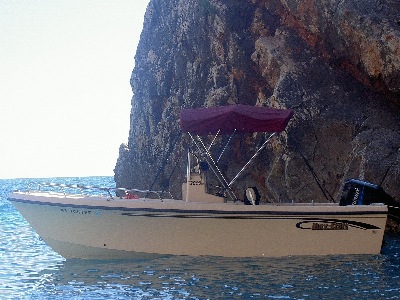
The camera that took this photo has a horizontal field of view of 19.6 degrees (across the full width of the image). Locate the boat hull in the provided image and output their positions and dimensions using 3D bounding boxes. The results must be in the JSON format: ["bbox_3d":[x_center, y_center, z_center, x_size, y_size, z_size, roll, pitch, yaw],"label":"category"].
[{"bbox_3d":[-0.097,1.249,18.567,5.980,1.288,2.350,-2,-1,3],"label":"boat hull"}]

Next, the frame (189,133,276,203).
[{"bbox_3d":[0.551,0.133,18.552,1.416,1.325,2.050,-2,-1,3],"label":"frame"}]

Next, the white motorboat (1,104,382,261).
[{"bbox_3d":[0.011,0.638,18.573,6.230,2.703,2.350,-2,-1,3],"label":"white motorboat"}]

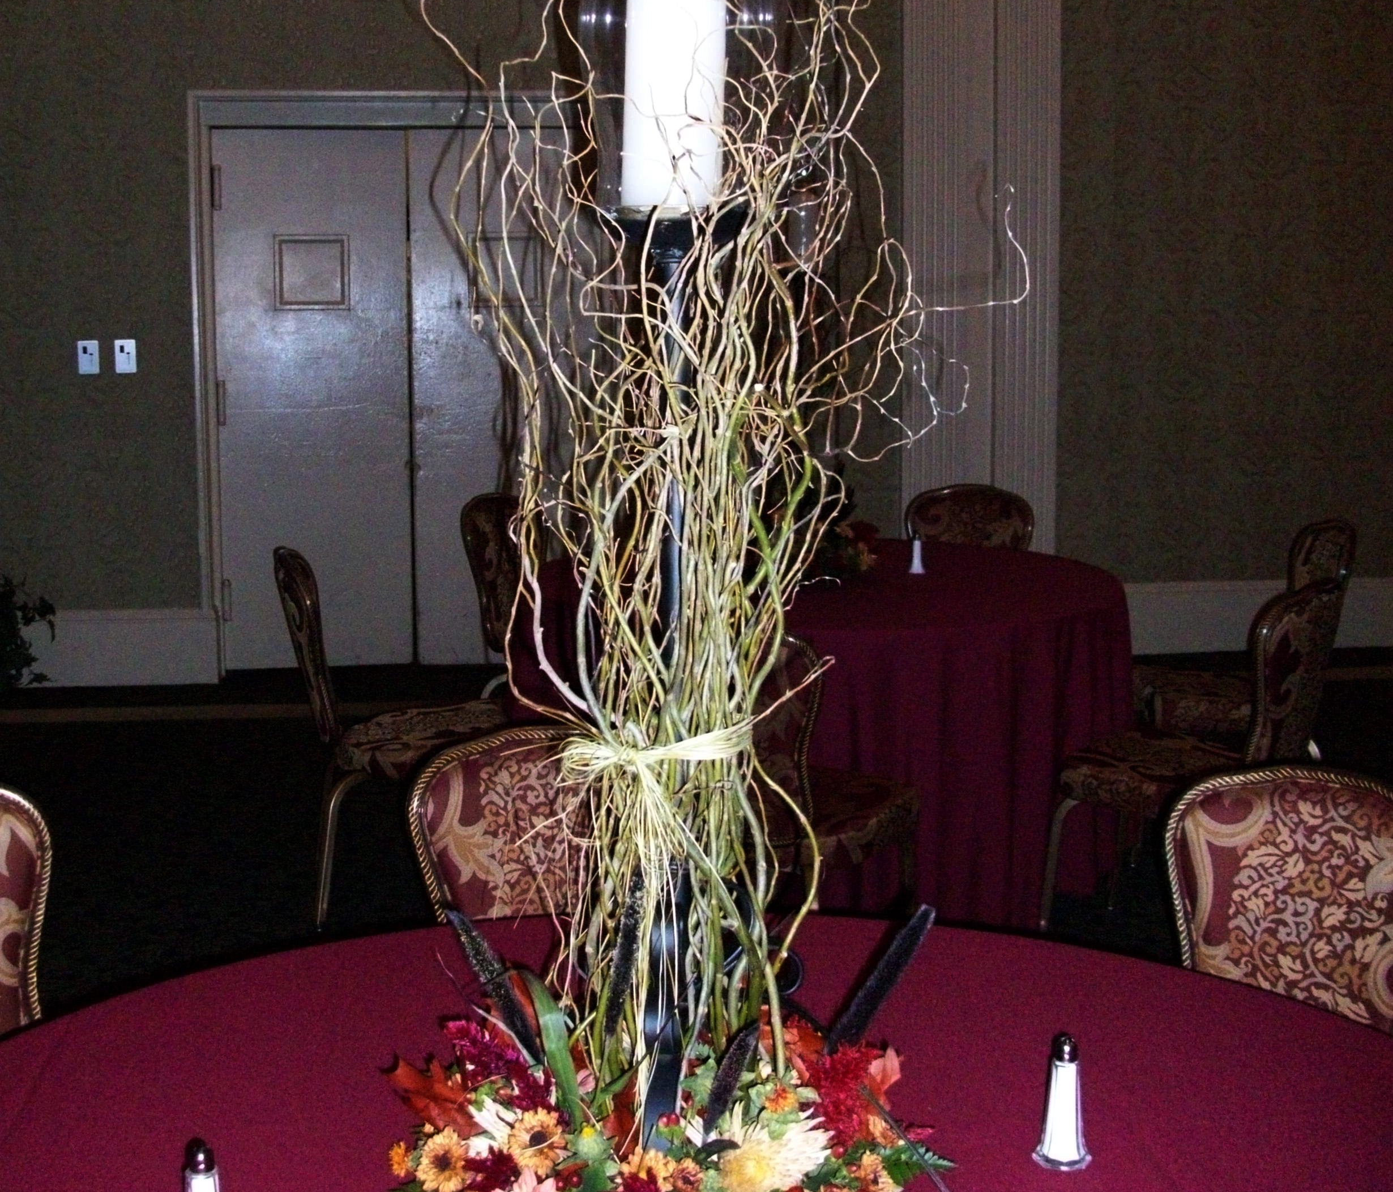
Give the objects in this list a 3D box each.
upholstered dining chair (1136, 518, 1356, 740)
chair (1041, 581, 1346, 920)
[{"bbox_3d":[1.571,0.225,5.336,0.600,0.910,0.460,0,8,0],"label":"upholstered dining chair"},{"bbox_3d":[1.152,0.391,4.178,0.580,0.910,0.460,7,11,41],"label":"chair"}]

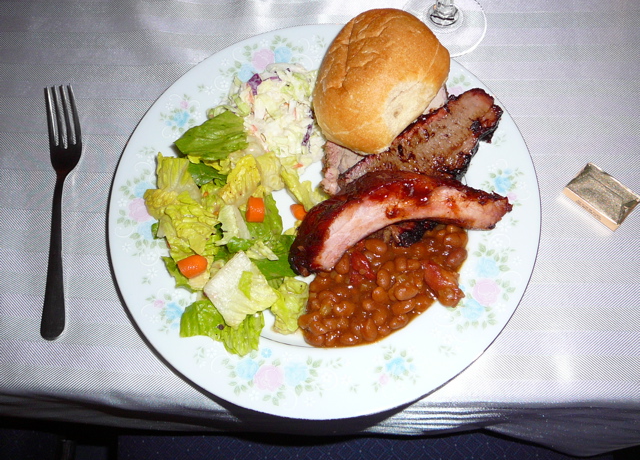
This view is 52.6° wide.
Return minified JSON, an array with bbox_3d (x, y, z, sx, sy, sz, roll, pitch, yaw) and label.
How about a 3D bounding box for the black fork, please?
[{"bbox_3d":[-0.171,-0.014,0.425,0.024,0.018,0.182,-6,68,-3],"label":"black fork"}]

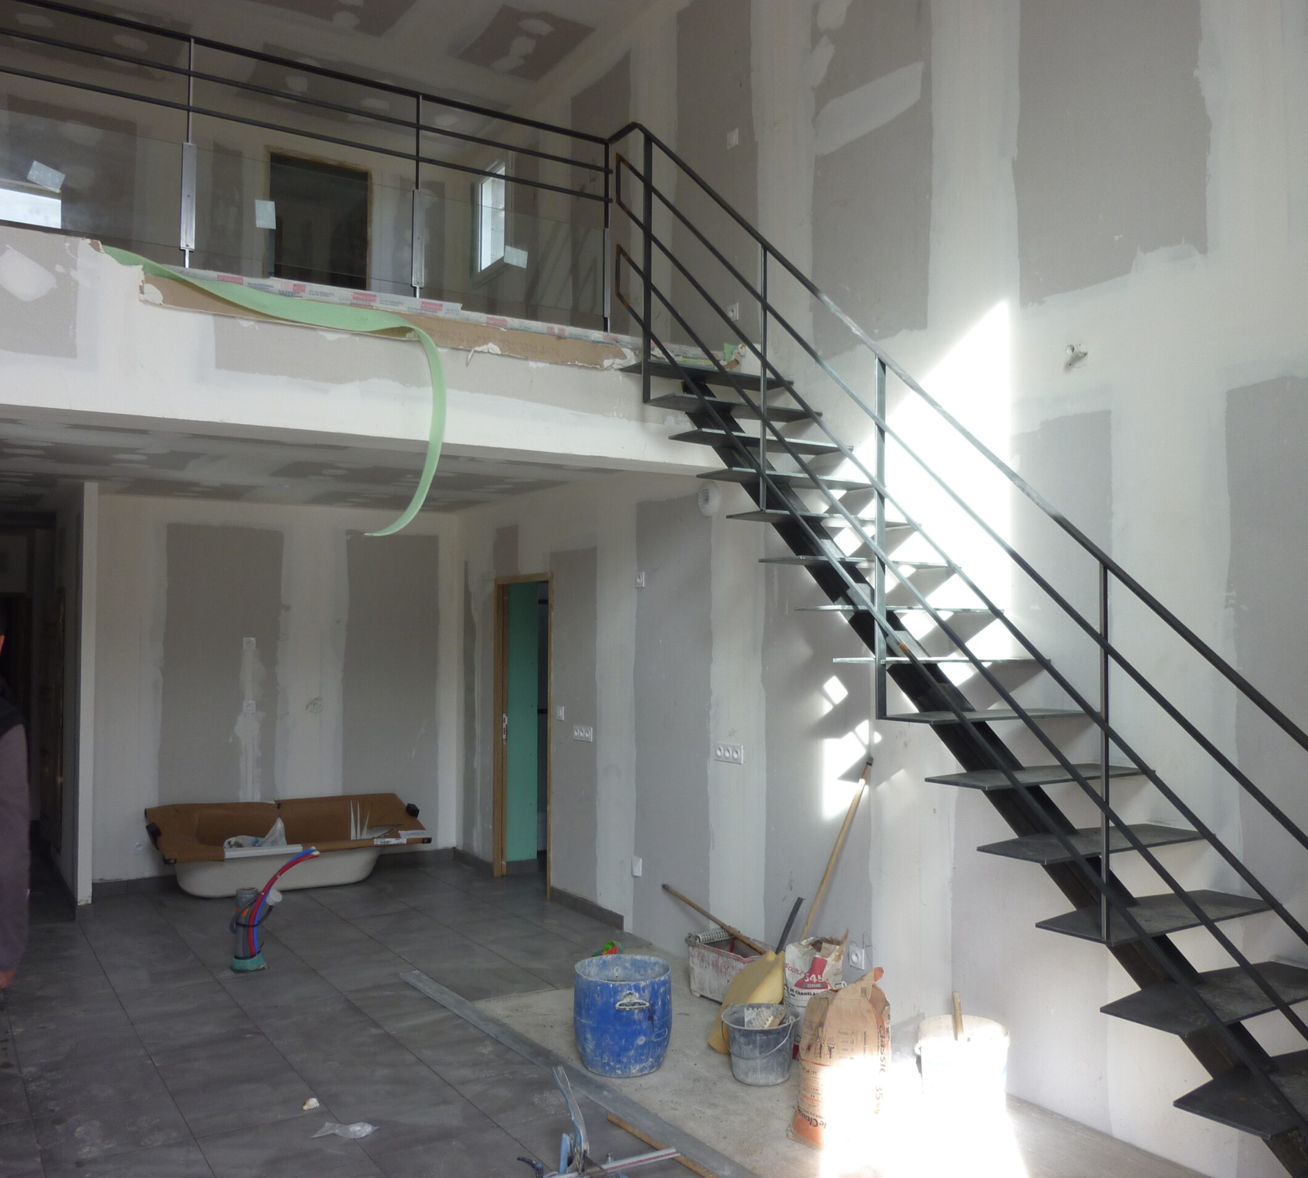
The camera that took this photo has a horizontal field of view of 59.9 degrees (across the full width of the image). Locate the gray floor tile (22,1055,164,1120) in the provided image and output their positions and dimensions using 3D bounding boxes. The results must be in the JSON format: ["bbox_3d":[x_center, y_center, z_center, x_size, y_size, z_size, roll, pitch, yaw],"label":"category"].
[{"bbox_3d":[-2.087,1.860,4.238,0.450,0.012,0.450,2,-3,-33],"label":"gray floor tile"}]

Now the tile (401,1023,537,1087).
[{"bbox_3d":[-0.705,1.887,4.586,0.450,0.012,0.450,2,-3,-32],"label":"tile"}]

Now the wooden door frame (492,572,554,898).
[{"bbox_3d":[-0.859,0.972,7.780,0.100,2.120,0.900,2,-3,-32],"label":"wooden door frame"}]

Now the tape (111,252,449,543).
[{"bbox_3d":[-1.440,-0.743,4.407,1.300,1.020,0.200,2,-3,-29],"label":"tape"}]

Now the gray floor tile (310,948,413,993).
[{"bbox_3d":[-1.432,1.941,5.730,0.450,0.012,0.450,2,-3,-32],"label":"gray floor tile"}]

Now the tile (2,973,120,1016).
[{"bbox_3d":[-2.819,1.920,5.385,0.450,0.012,0.450,2,-3,-32],"label":"tile"}]

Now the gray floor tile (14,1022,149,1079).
[{"bbox_3d":[-2.329,1.877,4.617,0.450,0.012,0.450,2,-3,-33],"label":"gray floor tile"}]

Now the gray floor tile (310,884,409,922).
[{"bbox_3d":[-1.806,2.009,7.161,0.450,0.012,0.450,2,-3,-32],"label":"gray floor tile"}]

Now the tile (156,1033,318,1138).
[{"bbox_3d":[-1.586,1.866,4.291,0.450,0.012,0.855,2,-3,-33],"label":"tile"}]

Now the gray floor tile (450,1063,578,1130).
[{"bbox_3d":[-0.465,1.871,4.207,0.450,0.012,0.450,2,-3,-33],"label":"gray floor tile"}]

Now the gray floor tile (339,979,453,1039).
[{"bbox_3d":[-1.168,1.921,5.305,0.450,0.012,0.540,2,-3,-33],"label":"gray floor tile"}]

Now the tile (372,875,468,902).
[{"bbox_3d":[-1.637,2.038,7.738,0.450,0.012,0.450,2,-3,-32],"label":"tile"}]

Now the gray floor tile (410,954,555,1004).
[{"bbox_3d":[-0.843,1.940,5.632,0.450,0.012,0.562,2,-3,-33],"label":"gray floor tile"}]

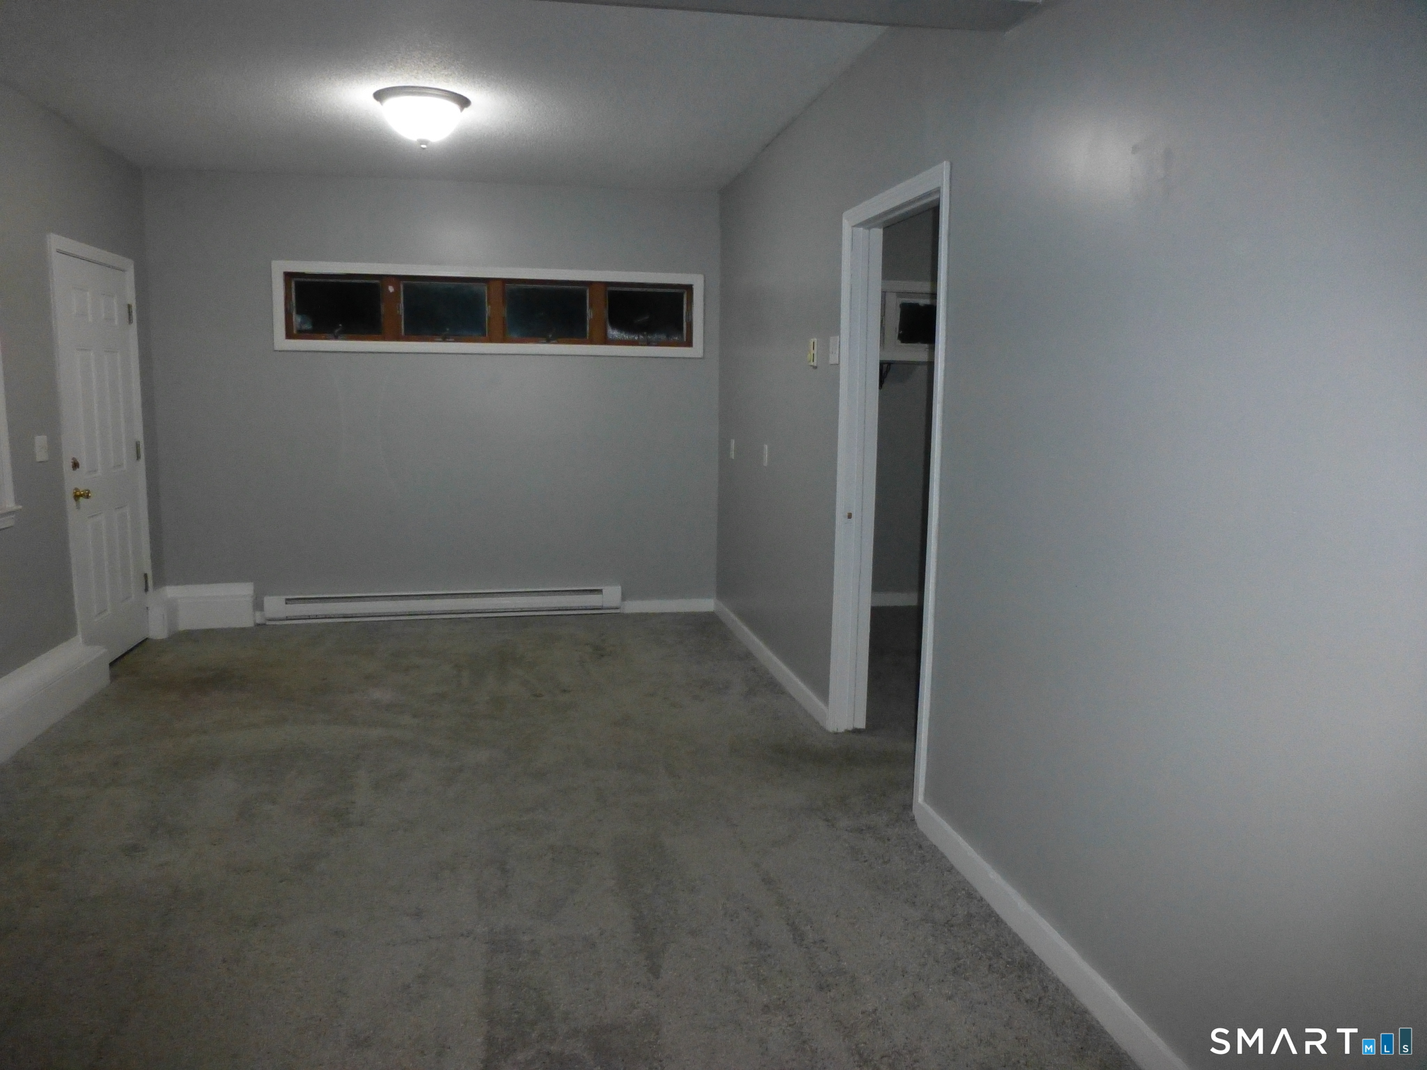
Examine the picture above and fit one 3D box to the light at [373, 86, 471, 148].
[{"bbox_3d":[-1.234,-1.747,4.206,0.400,0.200,0.400,-1,8,-12],"label":"light"}]

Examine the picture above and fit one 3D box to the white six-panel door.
[{"bbox_3d":[-3.118,-0.390,5.036,0.110,2.075,1.030,-1,8,-12],"label":"white six-panel door"}]

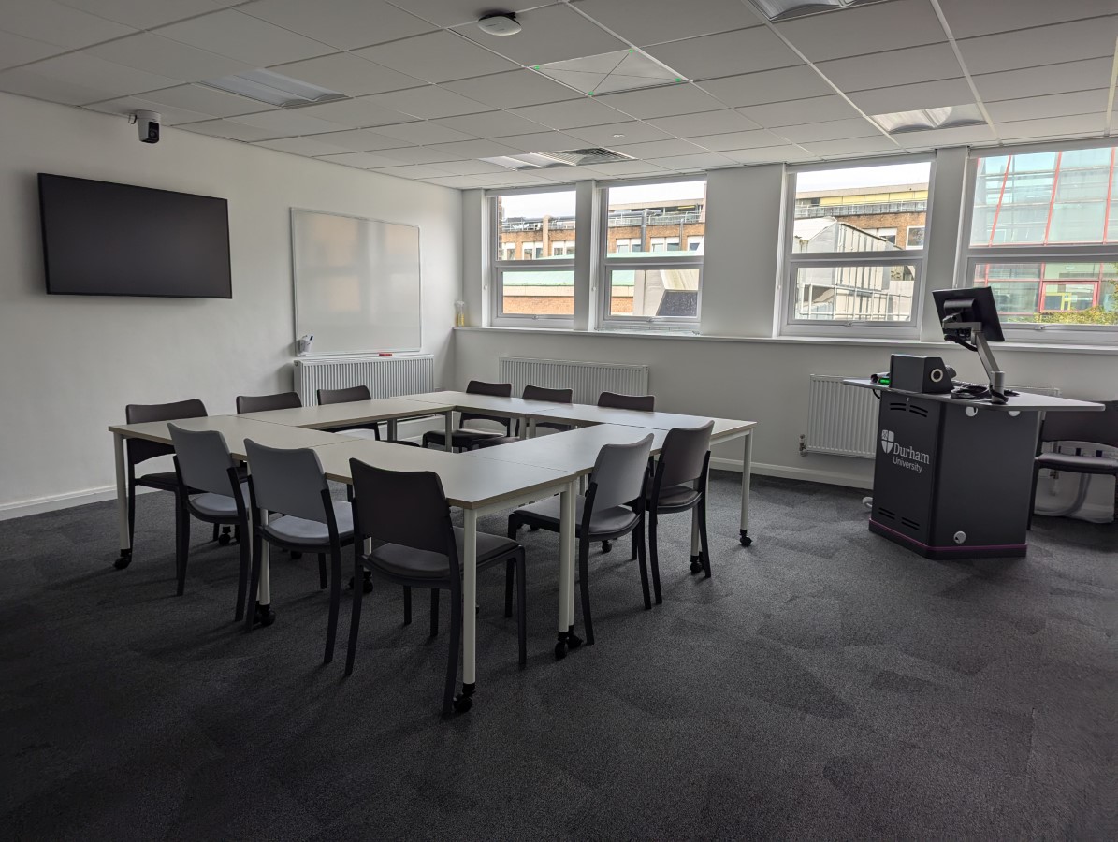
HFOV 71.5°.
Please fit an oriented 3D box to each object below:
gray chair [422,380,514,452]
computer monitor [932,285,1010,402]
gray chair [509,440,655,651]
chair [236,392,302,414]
[{"bbox_3d":[-0.627,0.143,5.658,0.500,0.820,0.520,6,10,32],"label":"gray chair"},{"bbox_3d":[2.360,-0.458,4.587,0.260,0.651,0.540,0,8,-10],"label":"computer monitor"},{"bbox_3d":[0.101,0.451,3.399,0.500,0.815,0.500,7,10,35],"label":"gray chair"},{"bbox_3d":[-1.507,0.256,4.498,0.505,0.818,0.505,8,11,38],"label":"chair"}]

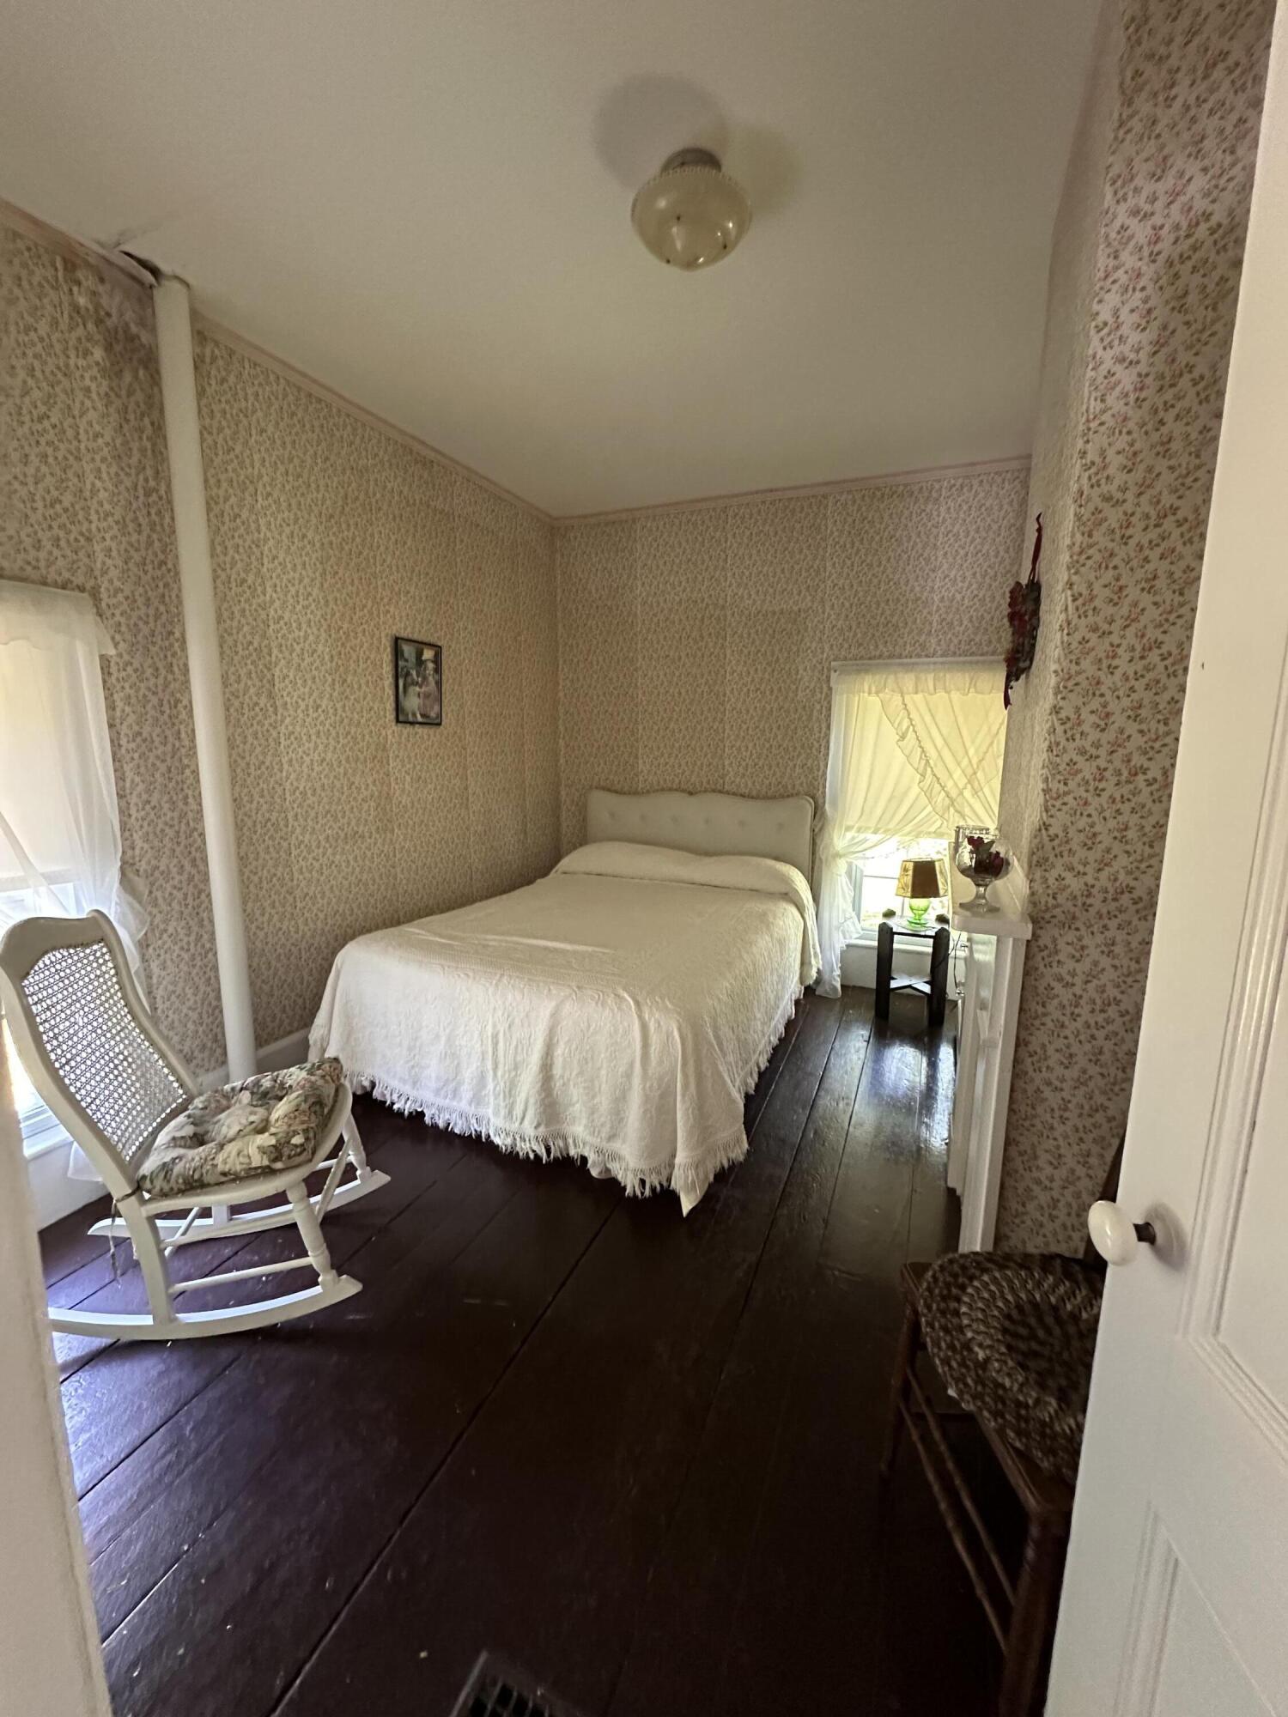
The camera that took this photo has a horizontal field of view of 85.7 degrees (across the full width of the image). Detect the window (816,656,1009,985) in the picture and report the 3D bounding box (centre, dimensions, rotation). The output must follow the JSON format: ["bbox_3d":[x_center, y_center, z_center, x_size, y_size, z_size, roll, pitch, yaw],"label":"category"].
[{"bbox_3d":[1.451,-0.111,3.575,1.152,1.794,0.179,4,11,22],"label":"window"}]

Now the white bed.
[{"bbox_3d":[-0.140,0.449,3.195,1.663,0.766,2.077,4,11,22],"label":"white bed"}]

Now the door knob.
[{"bbox_3d":[0.475,0.370,0.686,0.059,0.057,0.057,1,10,5],"label":"door knob"}]

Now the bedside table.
[{"bbox_3d":[1.365,0.546,3.547,0.338,0.506,0.345,4,11,22],"label":"bedside table"}]

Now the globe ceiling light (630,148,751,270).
[{"bbox_3d":[0.118,-1.529,1.681,0.283,0.168,0.283,0,10,0],"label":"globe ceiling light"}]

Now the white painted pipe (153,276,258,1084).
[{"bbox_3d":[-1.387,-0.361,2.252,0.086,2.688,0.086,4,11,22],"label":"white painted pipe"}]

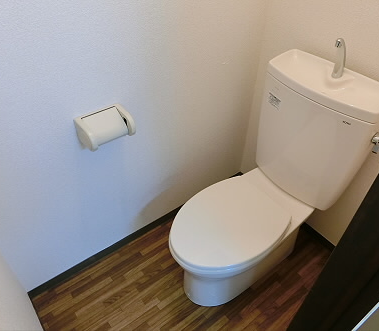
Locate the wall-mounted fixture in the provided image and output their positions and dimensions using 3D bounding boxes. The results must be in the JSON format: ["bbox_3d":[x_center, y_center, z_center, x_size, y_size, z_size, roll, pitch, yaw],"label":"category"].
[{"bbox_3d":[-0.274,-0.110,1.070,0.167,0.113,0.123,-27,49,-27],"label":"wall-mounted fixture"}]

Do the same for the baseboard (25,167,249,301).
[{"bbox_3d":[-0.185,0.320,1.663,1.260,0.070,0.017,-27,49,-27],"label":"baseboard"}]

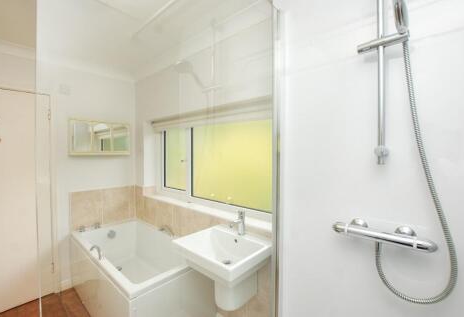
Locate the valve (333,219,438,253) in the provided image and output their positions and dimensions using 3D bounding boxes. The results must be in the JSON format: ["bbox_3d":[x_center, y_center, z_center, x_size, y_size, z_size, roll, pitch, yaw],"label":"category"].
[{"bbox_3d":[0.584,0.288,0.783,0.312,0.066,0.092,0,0,41],"label":"valve"}]

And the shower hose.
[{"bbox_3d":[0.636,0.042,0.699,0.215,0.926,0.060,0,0,41],"label":"shower hose"}]

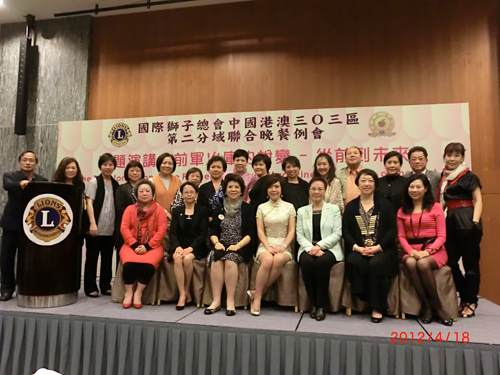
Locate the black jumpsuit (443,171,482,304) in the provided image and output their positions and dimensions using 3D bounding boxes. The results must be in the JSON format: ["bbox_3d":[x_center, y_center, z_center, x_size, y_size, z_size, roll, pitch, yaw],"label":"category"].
[{"bbox_3d":[2.064,0.475,3.931,0.370,1.289,0.270,-1,-5,25],"label":"black jumpsuit"}]

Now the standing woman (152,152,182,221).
[{"bbox_3d":[-1.000,0.405,4.769,0.450,1.653,0.290,1,-5,0],"label":"standing woman"}]

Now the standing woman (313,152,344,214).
[{"bbox_3d":[0.855,0.421,4.454,0.440,1.619,0.290,0,-5,12],"label":"standing woman"}]

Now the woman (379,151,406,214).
[{"bbox_3d":[1.512,0.412,4.297,0.450,1.628,0.290,-1,-5,15],"label":"woman"}]

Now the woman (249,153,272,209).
[{"bbox_3d":[0.138,0.421,4.627,0.440,1.627,0.290,0,-5,9],"label":"woman"}]

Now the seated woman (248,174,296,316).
[{"bbox_3d":[0.211,0.516,3.982,0.460,1.332,0.740,0,-5,11],"label":"seated woman"}]

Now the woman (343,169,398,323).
[{"bbox_3d":[1.121,0.488,3.786,0.510,1.380,0.750,0,-5,14],"label":"woman"}]

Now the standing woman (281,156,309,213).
[{"bbox_3d":[0.497,0.432,4.540,0.440,1.600,0.290,0,-5,9],"label":"standing woman"}]

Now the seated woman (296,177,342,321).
[{"bbox_3d":[0.652,0.525,3.864,0.480,1.307,0.740,0,-5,13],"label":"seated woman"}]

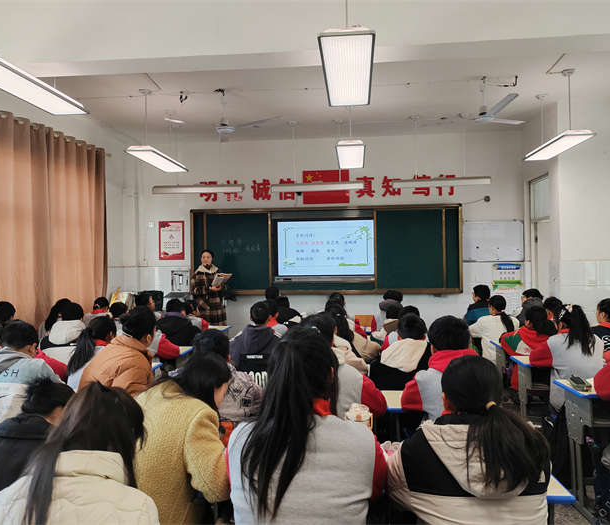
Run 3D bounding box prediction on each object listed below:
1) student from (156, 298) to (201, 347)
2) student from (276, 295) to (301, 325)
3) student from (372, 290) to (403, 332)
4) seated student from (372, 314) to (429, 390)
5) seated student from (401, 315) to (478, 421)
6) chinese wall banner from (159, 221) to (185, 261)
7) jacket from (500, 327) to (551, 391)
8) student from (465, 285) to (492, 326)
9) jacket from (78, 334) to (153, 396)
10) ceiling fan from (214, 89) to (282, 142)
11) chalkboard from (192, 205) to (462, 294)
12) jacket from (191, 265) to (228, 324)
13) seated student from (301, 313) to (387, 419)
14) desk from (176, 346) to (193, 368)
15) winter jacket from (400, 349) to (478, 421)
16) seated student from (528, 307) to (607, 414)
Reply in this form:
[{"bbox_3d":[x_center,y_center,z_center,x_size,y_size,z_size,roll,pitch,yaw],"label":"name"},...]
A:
[{"bbox_3d":[-1.218,0.938,5.456,0.460,1.156,0.600,-1,-1,5],"label":"student"},{"bbox_3d":[-0.147,0.941,6.181,0.440,1.135,0.600,-1,-1,10],"label":"student"},{"bbox_3d":[0.931,0.885,5.815,0.450,1.175,0.630,-1,-1,5],"label":"student"},{"bbox_3d":[0.619,0.892,3.500,0.460,1.152,0.600,-1,-1,5],"label":"seated student"},{"bbox_3d":[0.663,0.815,2.556,0.460,1.160,0.600,-1,-1,5],"label":"seated student"},{"bbox_3d":[-2.037,-0.330,8.380,0.395,0.588,0.015,-1,-1,5],"label":"chinese wall banner"},{"bbox_3d":[1.905,0.799,4.607,0.520,0.510,0.440,-1,-1,-3],"label":"jacket"},{"bbox_3d":[2.055,0.861,6.293,0.460,1.210,0.630,0,-1,-13],"label":"student"},{"bbox_3d":[-1.219,0.774,3.590,0.520,0.600,0.450,-1,-1,20],"label":"jacket"},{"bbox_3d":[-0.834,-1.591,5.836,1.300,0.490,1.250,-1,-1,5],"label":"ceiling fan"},{"bbox_3d":[0.279,-0.168,8.043,4.000,1.267,0.100,-1,-1,5],"label":"chalkboard"},{"bbox_3d":[-1.292,0.497,7.395,0.500,0.954,0.360,-1,-1,-5],"label":"jacket"},{"bbox_3d":[0.173,0.851,2.607,0.480,1.228,0.600,-1,-1,5],"label":"seated student"},{"bbox_3d":[-1.312,1.125,4.904,0.600,0.680,0.400,-1,-1,5],"label":"desk"},{"bbox_3d":[0.664,0.678,2.523,0.500,0.570,0.400,-1,-1,5],"label":"winter jacket"},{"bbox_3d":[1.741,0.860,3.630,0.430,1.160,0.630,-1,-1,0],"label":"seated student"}]

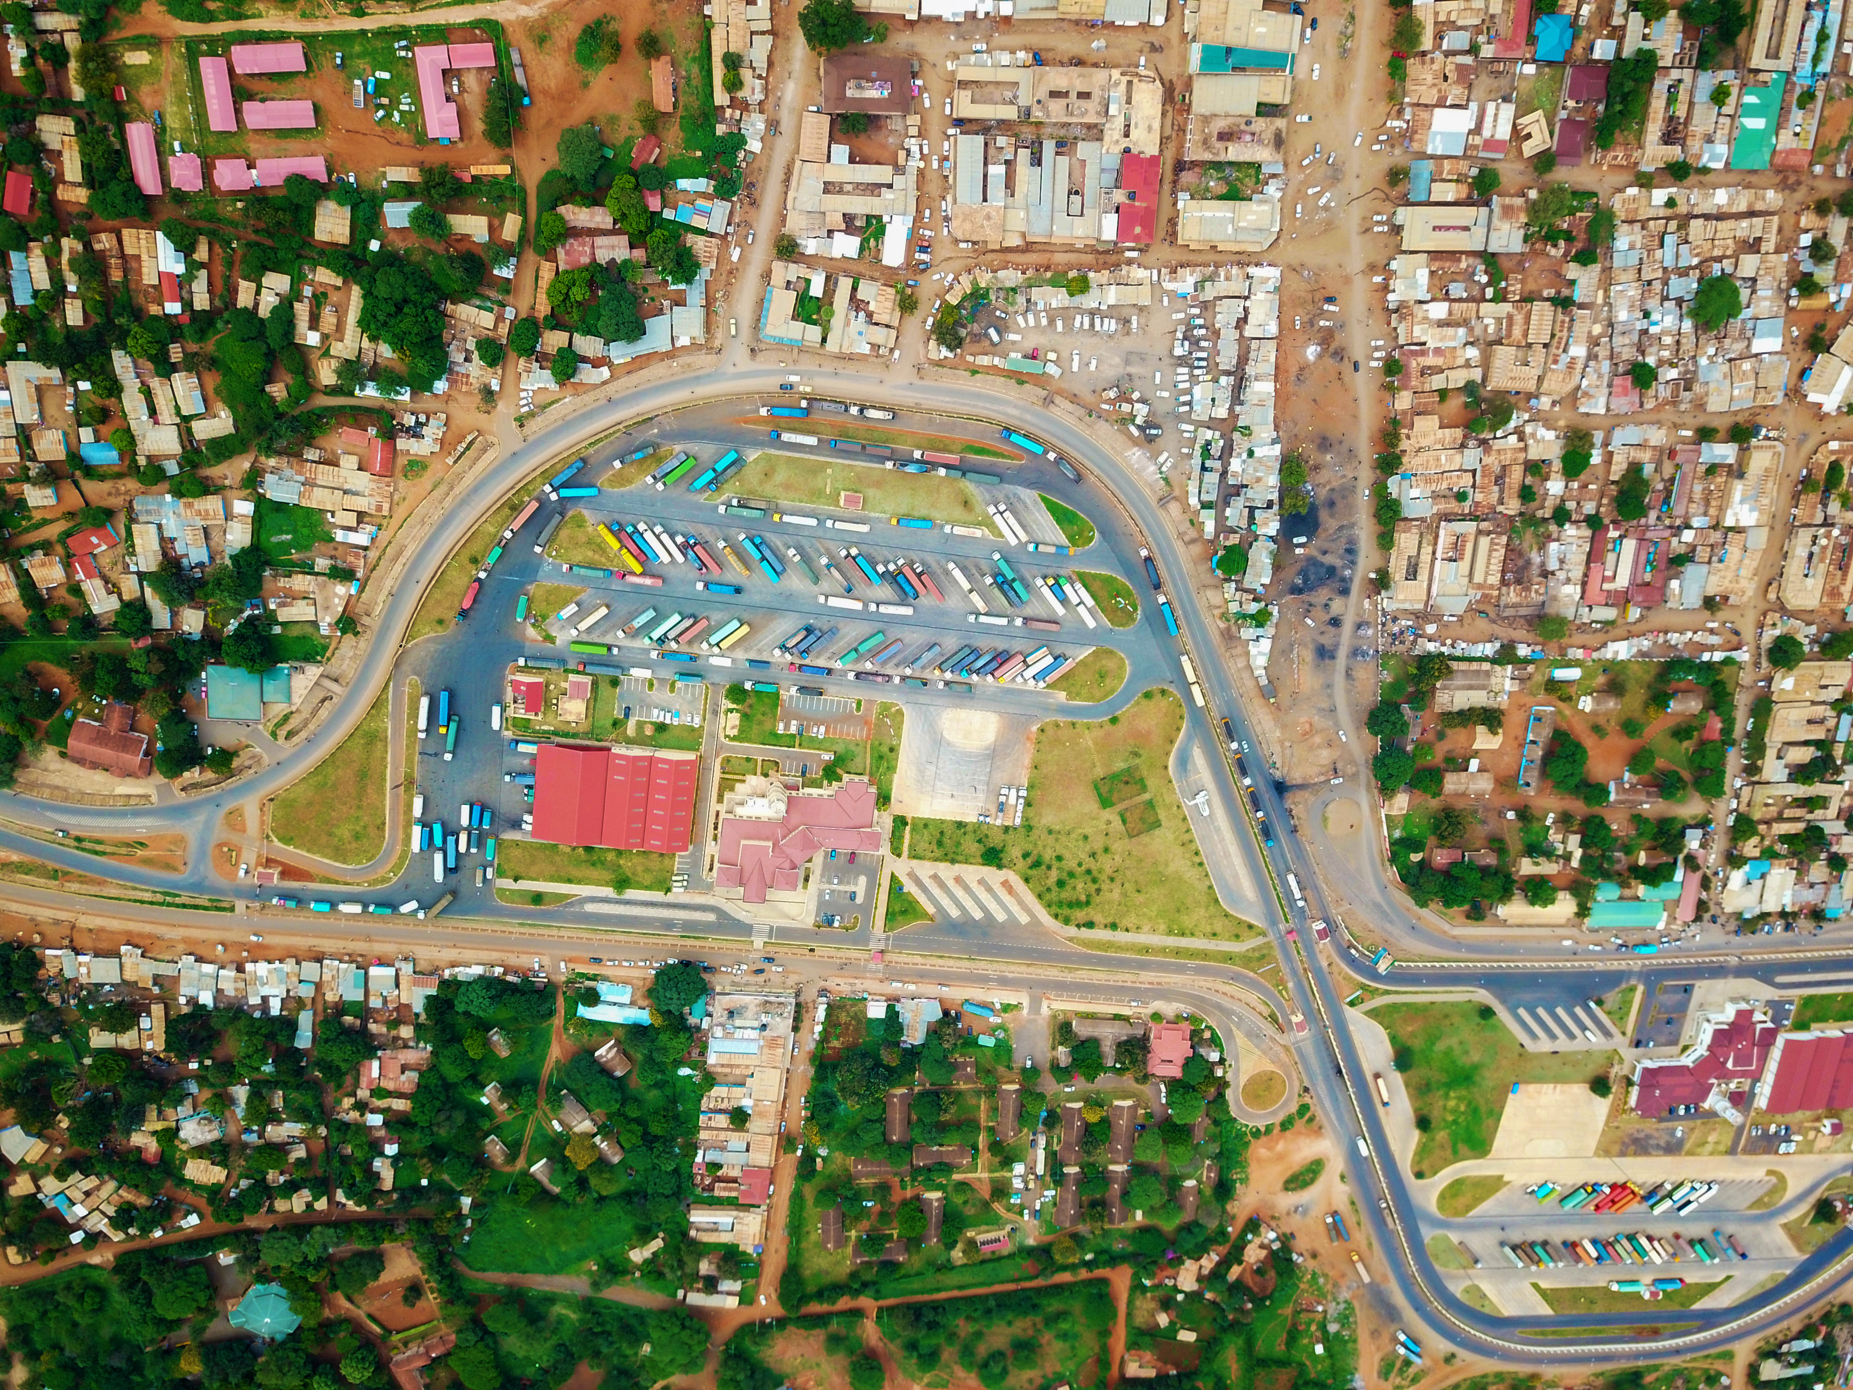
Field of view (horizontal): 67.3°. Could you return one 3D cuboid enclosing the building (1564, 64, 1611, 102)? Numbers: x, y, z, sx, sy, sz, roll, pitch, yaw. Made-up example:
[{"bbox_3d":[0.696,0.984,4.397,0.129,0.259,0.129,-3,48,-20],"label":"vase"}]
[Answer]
[{"bbox_3d":[226.930,-209.410,476.840,14.040,5.500,10.350,-3,109,-6],"label":"building"}]

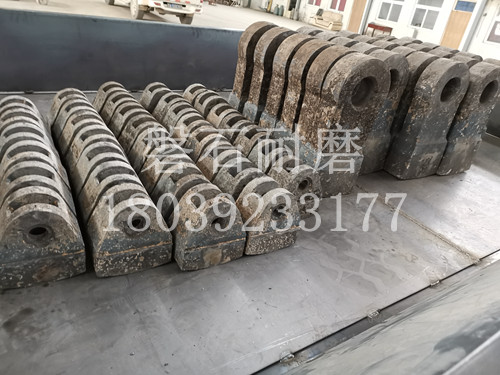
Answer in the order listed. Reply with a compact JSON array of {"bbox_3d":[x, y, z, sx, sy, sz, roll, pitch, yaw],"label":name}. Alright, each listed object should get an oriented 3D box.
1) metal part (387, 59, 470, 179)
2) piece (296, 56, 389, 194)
[{"bbox_3d":[0.863,-0.328,1.884,0.261,0.566,0.122,-8,33,-29],"label":"metal part"},{"bbox_3d":[0.403,-0.257,1.713,0.278,0.628,0.124,-9,34,-32],"label":"piece"}]

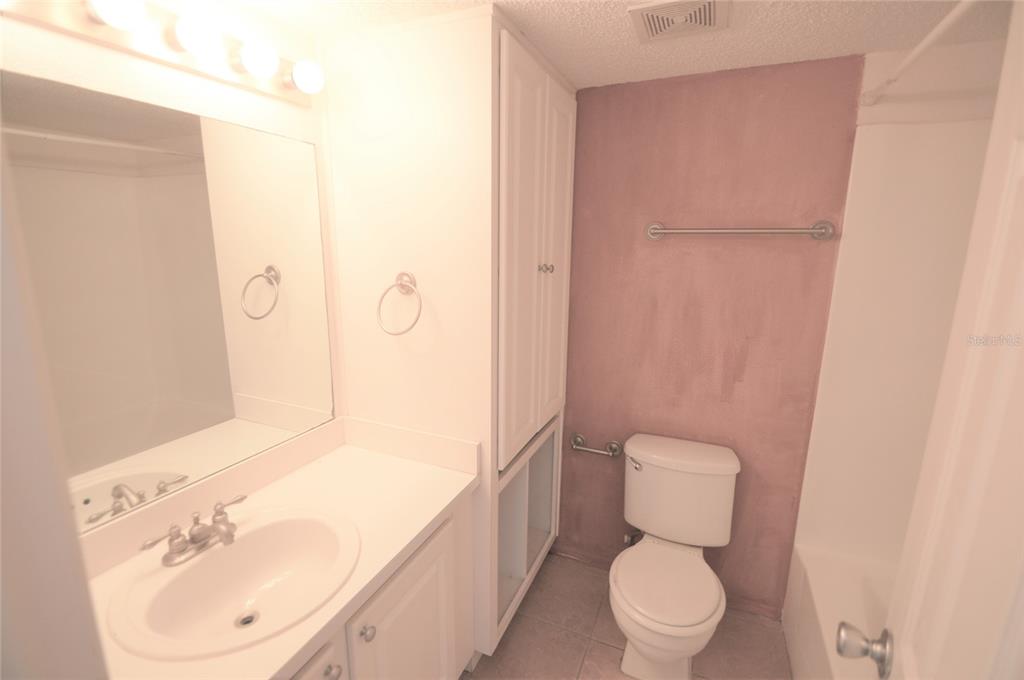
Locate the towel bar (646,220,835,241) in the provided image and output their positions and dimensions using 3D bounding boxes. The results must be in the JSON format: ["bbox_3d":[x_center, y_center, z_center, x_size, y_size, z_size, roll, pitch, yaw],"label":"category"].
[{"bbox_3d":[0.833,-0.410,1.600,0.628,0.066,0.070,6,12,23],"label":"towel bar"}]

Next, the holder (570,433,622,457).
[{"bbox_3d":[0.382,0.502,1.982,0.236,0.067,0.070,6,12,23],"label":"holder"}]

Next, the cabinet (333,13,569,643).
[{"bbox_3d":[-0.180,0.040,1.761,0.620,2.068,0.762,6,12,23],"label":"cabinet"}]

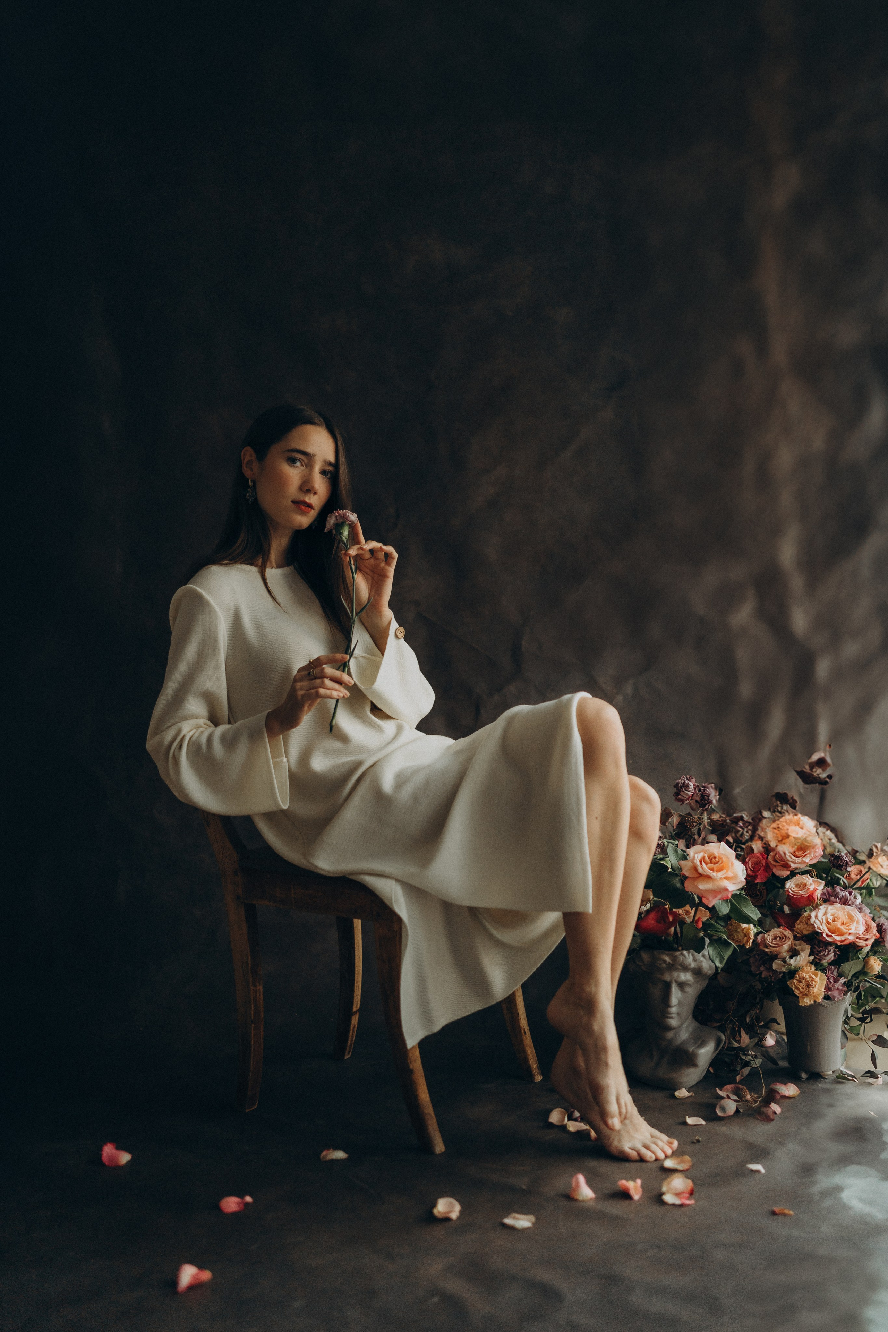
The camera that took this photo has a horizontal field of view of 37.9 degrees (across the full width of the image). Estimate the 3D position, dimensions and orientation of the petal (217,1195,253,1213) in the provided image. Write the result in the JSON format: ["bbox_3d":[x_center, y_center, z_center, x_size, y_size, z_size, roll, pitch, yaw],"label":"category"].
[{"bbox_3d":[-0.315,0.819,1.973,0.050,0.012,0.029,0,1,0],"label":"petal"}]

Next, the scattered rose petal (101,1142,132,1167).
[{"bbox_3d":[-0.539,0.810,2.149,0.050,0.023,0.042,0,1,0],"label":"scattered rose petal"}]

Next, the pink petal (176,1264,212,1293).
[{"bbox_3d":[-0.332,0.822,1.740,0.046,0.017,0.042,0,1,0],"label":"pink petal"}]

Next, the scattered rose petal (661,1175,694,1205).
[{"bbox_3d":[0.362,0.815,2.018,0.050,0.018,0.068,0,1,0],"label":"scattered rose petal"}]

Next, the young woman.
[{"bbox_3d":[-0.065,0.161,2.299,0.870,1.315,0.500,1,2,35],"label":"young woman"}]

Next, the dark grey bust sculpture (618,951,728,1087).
[{"bbox_3d":[0.445,0.680,2.566,0.205,0.272,0.175,0,1,6],"label":"dark grey bust sculpture"}]

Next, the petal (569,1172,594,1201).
[{"bbox_3d":[0.213,0.811,2.018,0.039,0.027,0.040,0,1,0],"label":"petal"}]

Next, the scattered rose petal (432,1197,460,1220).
[{"bbox_3d":[0.003,0.819,1.955,0.042,0.014,0.042,0,1,0],"label":"scattered rose petal"}]

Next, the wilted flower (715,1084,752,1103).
[{"bbox_3d":[0.544,0.807,2.445,0.068,0.016,0.042,0,1,0],"label":"wilted flower"}]

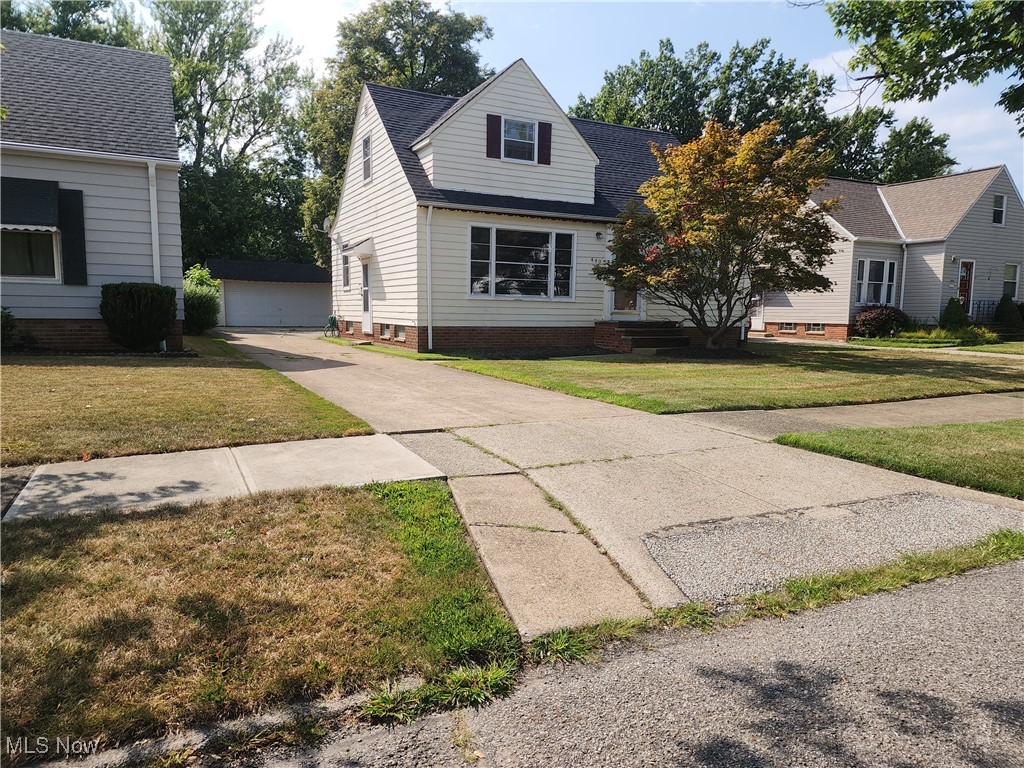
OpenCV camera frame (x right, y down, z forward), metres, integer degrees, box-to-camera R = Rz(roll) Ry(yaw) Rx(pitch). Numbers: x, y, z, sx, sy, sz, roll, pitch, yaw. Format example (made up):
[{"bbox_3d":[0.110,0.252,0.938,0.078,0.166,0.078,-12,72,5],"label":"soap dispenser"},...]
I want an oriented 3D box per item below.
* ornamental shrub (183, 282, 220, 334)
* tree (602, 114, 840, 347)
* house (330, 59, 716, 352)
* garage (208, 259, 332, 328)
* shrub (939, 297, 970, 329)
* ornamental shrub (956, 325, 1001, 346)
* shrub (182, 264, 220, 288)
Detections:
[{"bbox_3d":[-9.876,-2.375,21.400,1.420,1.650,1.400,-2,7,-27],"label":"ornamental shrub"},{"bbox_3d":[5.055,-3.664,16.900,5.900,5.750,5.700,-2,7,-27],"label":"tree"},{"bbox_3d":[0.673,-4.843,21.011,10.569,7.126,9.260,-2,7,-27],"label":"house"},{"bbox_3d":[-12.720,-4.763,35.861,6.200,3.277,6.650,-2,7,-27],"label":"garage"},{"bbox_3d":[14.275,-2.134,22.000,1.020,1.360,1.020,-2,7,-27],"label":"shrub"},{"bbox_3d":[14.261,-1.467,20.800,1.300,0.620,1.100,-2,7,-27],"label":"ornamental shrub"},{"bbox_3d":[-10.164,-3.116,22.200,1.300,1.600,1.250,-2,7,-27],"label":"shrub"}]

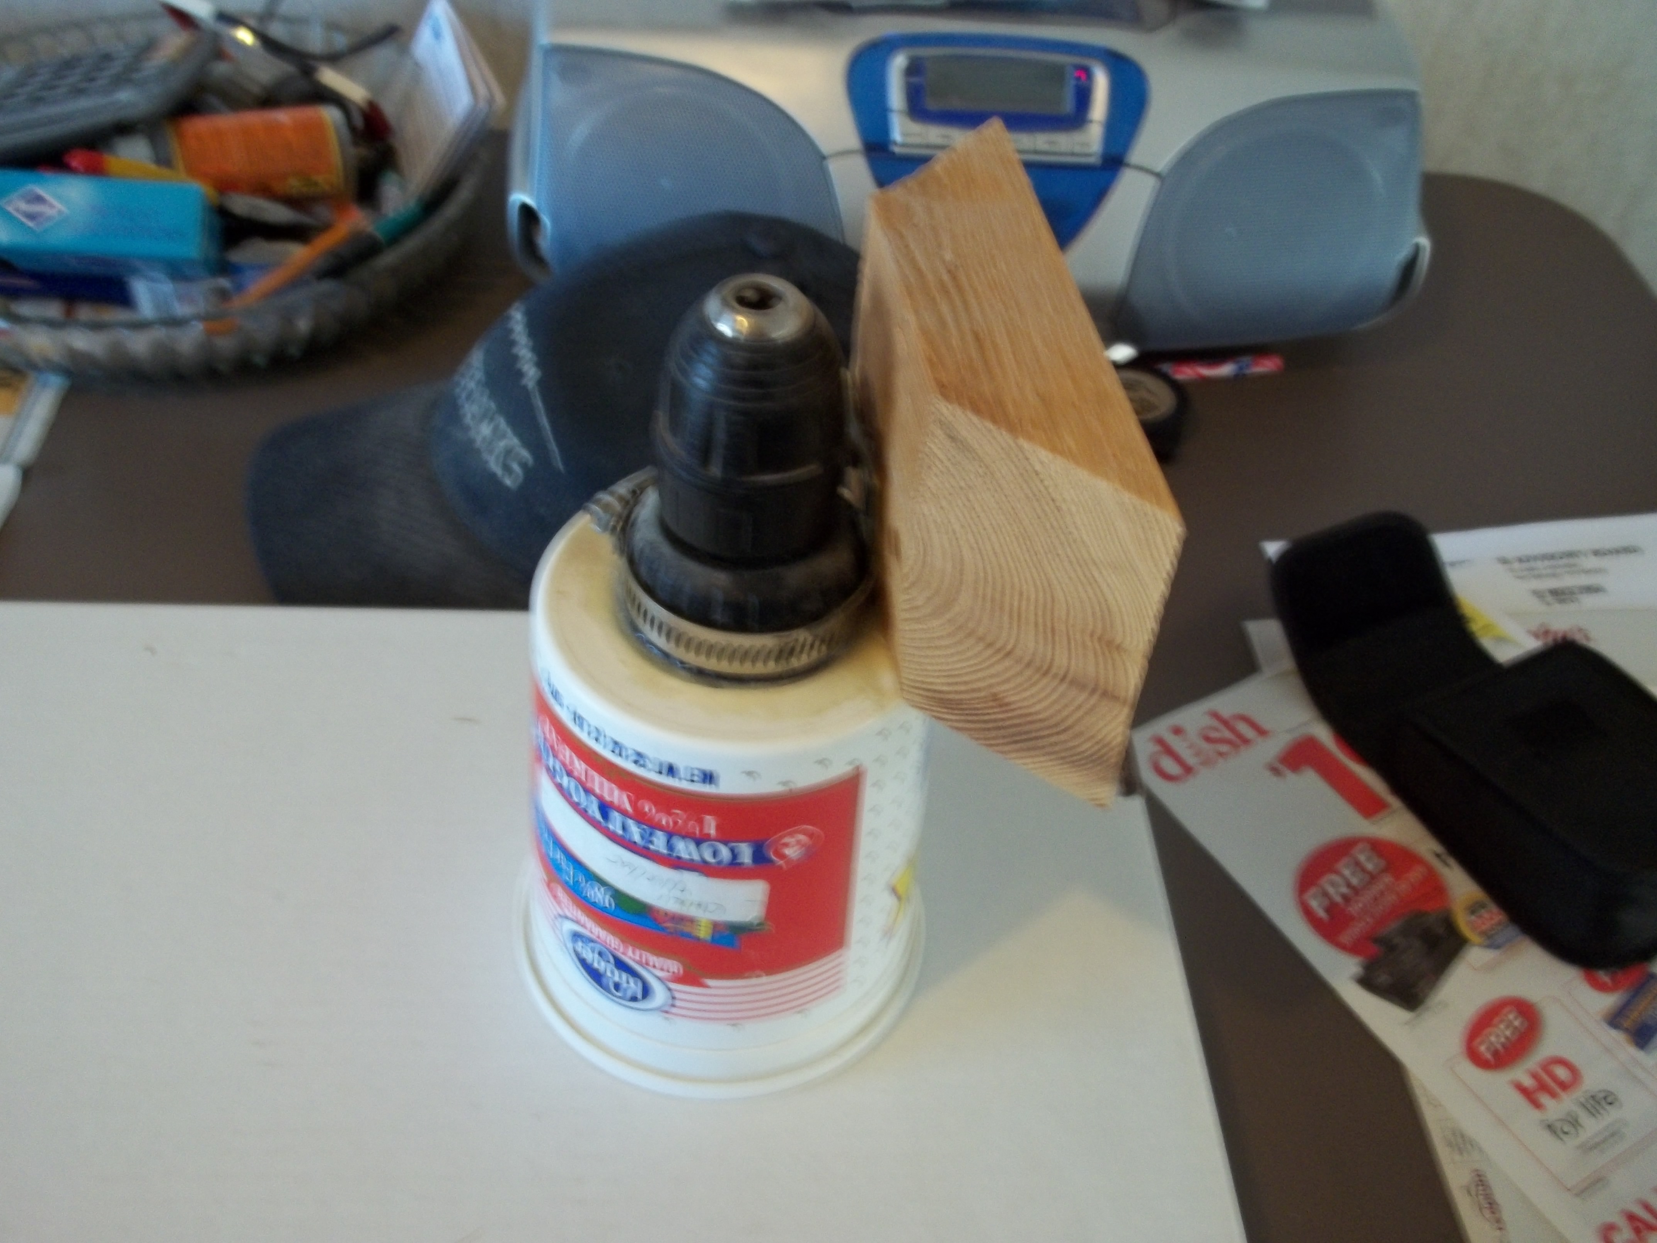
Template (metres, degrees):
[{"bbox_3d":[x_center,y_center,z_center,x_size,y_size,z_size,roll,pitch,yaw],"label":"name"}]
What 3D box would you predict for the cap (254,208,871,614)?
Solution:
[{"bbox_3d":[-0.061,-0.077,0.545,0.275,0.122,0.178,-9,45,-14],"label":"cap"}]

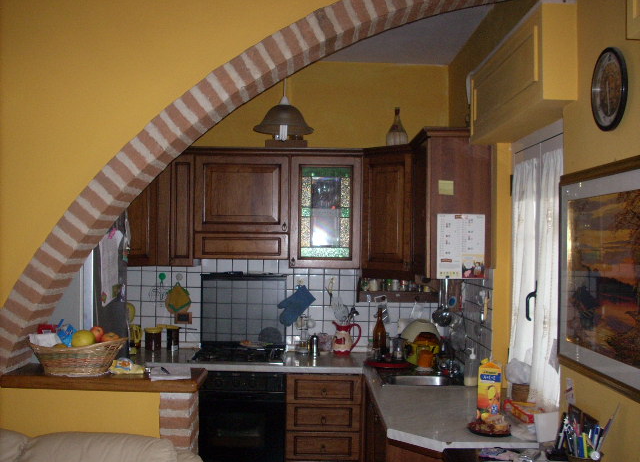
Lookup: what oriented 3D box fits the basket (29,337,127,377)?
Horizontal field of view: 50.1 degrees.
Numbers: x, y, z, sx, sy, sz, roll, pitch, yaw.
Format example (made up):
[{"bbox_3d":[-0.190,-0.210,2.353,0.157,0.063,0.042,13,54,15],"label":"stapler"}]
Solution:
[{"bbox_3d":[-1.078,0.548,3.047,0.438,0.165,0.290,1,-1,0],"label":"basket"}]

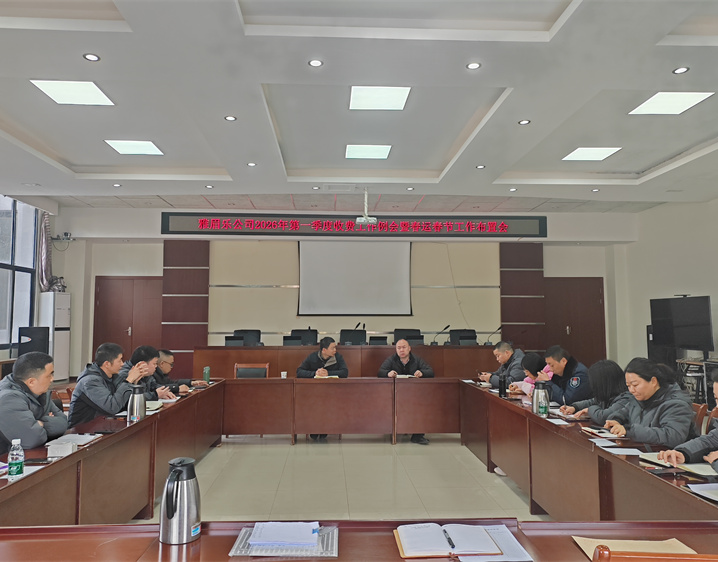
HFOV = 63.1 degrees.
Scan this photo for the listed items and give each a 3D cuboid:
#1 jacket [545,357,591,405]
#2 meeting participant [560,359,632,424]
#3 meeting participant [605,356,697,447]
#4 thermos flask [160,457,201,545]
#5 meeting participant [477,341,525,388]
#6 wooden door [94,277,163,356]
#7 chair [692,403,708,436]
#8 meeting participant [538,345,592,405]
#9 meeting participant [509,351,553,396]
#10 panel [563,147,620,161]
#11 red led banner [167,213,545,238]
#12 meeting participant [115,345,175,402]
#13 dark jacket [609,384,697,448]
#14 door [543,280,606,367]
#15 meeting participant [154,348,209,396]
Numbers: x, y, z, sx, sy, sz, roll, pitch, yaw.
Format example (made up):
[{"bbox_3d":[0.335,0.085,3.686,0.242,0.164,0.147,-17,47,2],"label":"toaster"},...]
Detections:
[{"bbox_3d":[1.810,0.986,5.085,0.570,0.680,0.560,0,-4,-5],"label":"jacket"},{"bbox_3d":[1.877,1.164,4.356,0.900,1.180,0.600,0,-4,-2],"label":"meeting participant"},{"bbox_3d":[1.824,1.079,3.443,0.640,1.250,0.550,1,-4,-11],"label":"meeting participant"},{"bbox_3d":[-0.563,0.694,1.862,0.130,0.250,0.162,0,-4,2],"label":"thermos flask"},{"bbox_3d":[1.664,1.263,6.232,0.720,1.270,0.540,0,-4,-5],"label":"meeting participant"},{"bbox_3d":[-4.767,1.024,12.271,1.480,2.170,0.120,0,-4,-3],"label":"wooden door"},{"bbox_3d":[2.036,1.285,4.072,0.600,0.910,0.540,0,-4,-2],"label":"chair"},{"bbox_3d":[1.832,1.219,5.487,0.660,1.220,0.520,1,-4,-7],"label":"meeting participant"},{"bbox_3d":[1.787,1.276,5.839,0.900,1.150,0.560,0,-4,-2],"label":"meeting participant"},{"bbox_3d":[3.048,-1.659,7.679,0.585,0.040,0.600,0,-4,-3],"label":"panel"},{"bbox_3d":[-0.035,-1.061,11.147,7.360,0.410,0.100,0,-4,-3],"label":"red led banner"},{"bbox_3d":[-2.128,1.231,5.311,0.900,1.200,0.580,0,-4,-2],"label":"meeting participant"},{"bbox_3d":[1.813,0.897,3.455,0.540,0.620,0.560,1,-4,-11],"label":"dark jacket"},{"bbox_3d":[4.395,0.958,12.084,1.420,2.080,0.100,0,-4,-3],"label":"door"},{"bbox_3d":[-2.090,1.297,5.979,0.880,1.160,0.580,0,-4,-2],"label":"meeting participant"}]

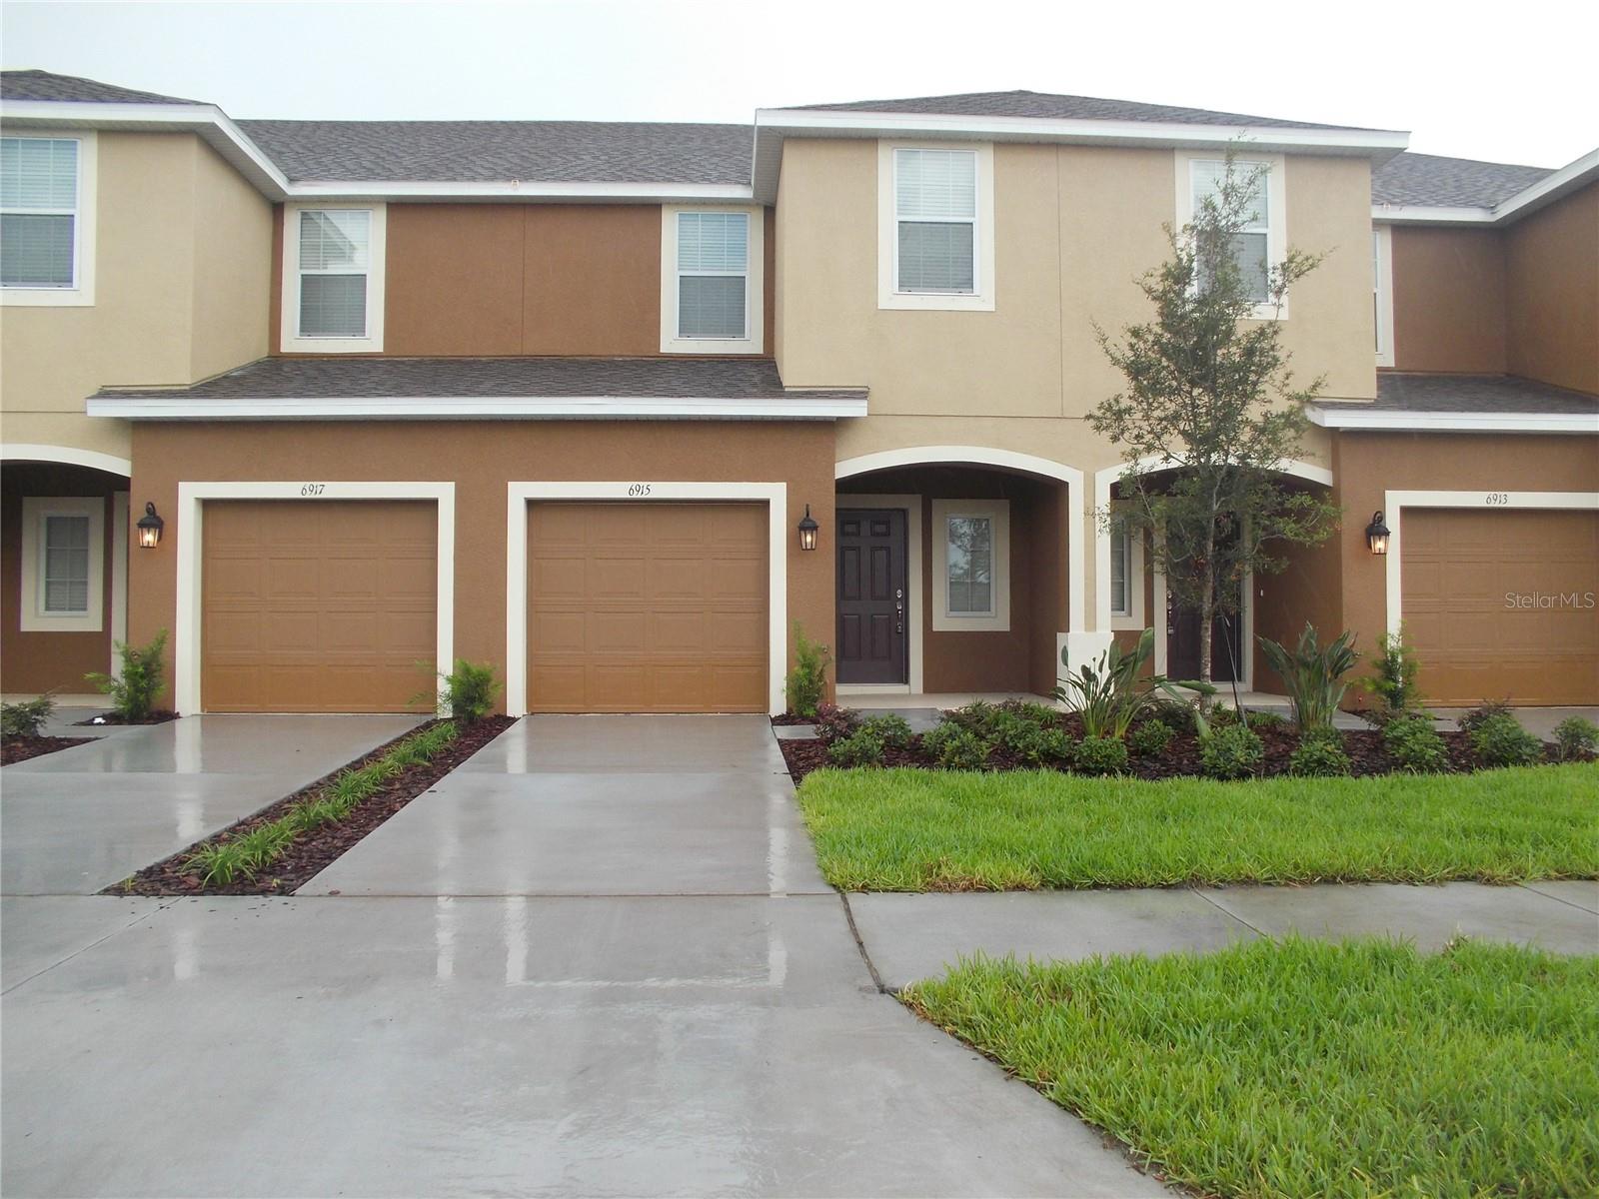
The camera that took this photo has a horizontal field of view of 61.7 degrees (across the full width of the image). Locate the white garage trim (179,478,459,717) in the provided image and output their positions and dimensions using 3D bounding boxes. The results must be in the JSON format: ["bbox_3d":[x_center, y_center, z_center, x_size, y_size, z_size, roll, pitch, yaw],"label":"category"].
[{"bbox_3d":[-4.756,-0.006,13.143,2.700,2.300,0.170,0,-2,-3],"label":"white garage trim"}]

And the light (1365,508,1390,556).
[{"bbox_3d":[5.887,-0.679,13.604,0.200,0.445,0.240,0,-1,-3],"label":"light"}]

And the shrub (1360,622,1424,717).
[{"bbox_3d":[5.892,0.702,13.315,0.570,0.920,0.530,0,-2,-3],"label":"shrub"}]

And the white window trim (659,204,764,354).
[{"bbox_3d":[-1.027,-3.766,15.740,1.216,1.773,0.120,0,-1,-3],"label":"white window trim"}]

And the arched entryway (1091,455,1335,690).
[{"bbox_3d":[4.278,-0.203,14.185,2.554,2.579,0.800,0,-1,-3],"label":"arched entryway"}]

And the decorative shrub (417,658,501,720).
[{"bbox_3d":[-3.253,0.858,12.778,0.740,0.570,0.620,0,-2,-3],"label":"decorative shrub"}]

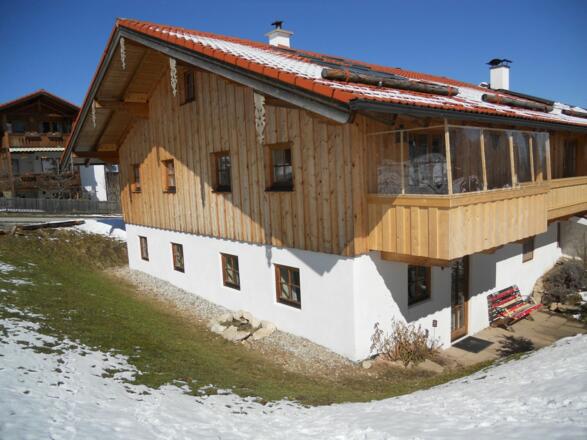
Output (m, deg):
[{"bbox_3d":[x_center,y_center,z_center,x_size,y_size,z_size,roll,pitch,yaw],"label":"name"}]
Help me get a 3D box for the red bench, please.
[{"bbox_3d":[5.718,2.272,11.745,1.537,0.815,0.697,-7,7,-39],"label":"red bench"}]

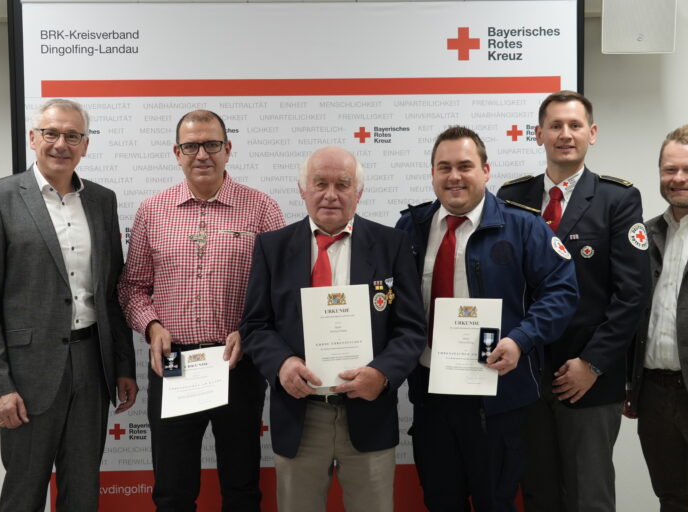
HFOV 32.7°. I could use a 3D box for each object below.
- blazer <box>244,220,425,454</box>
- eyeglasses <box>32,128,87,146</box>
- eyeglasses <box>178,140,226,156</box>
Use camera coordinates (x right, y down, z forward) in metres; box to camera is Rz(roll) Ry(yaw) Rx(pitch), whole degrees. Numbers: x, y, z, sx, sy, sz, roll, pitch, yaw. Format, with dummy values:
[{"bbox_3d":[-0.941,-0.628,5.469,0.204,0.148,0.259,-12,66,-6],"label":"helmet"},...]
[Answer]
[{"bbox_3d":[-0.030,0.252,3.770,0.580,0.765,0.360,0,3,2],"label":"blazer"},{"bbox_3d":[-0.910,-0.384,3.784,0.141,0.045,0.142,6,4,-19],"label":"eyeglasses"},{"bbox_3d":[-0.454,-0.342,3.747,0.143,0.044,0.142,-5,6,-6],"label":"eyeglasses"}]

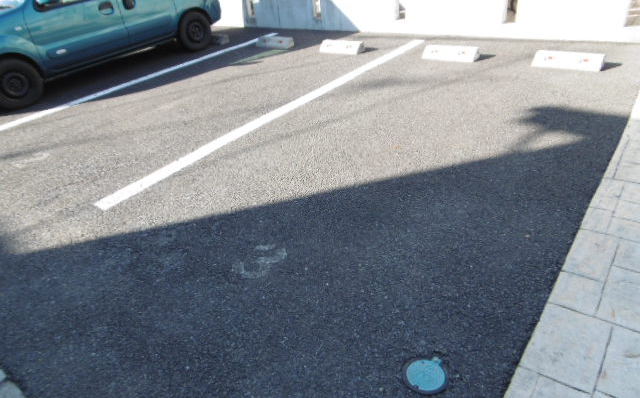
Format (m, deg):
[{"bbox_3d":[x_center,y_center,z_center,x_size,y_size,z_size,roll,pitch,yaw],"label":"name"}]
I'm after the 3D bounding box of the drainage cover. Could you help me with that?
[{"bbox_3d":[0.367,0.616,1.545,0.155,0.020,0.160,-5,31,3],"label":"drainage cover"}]

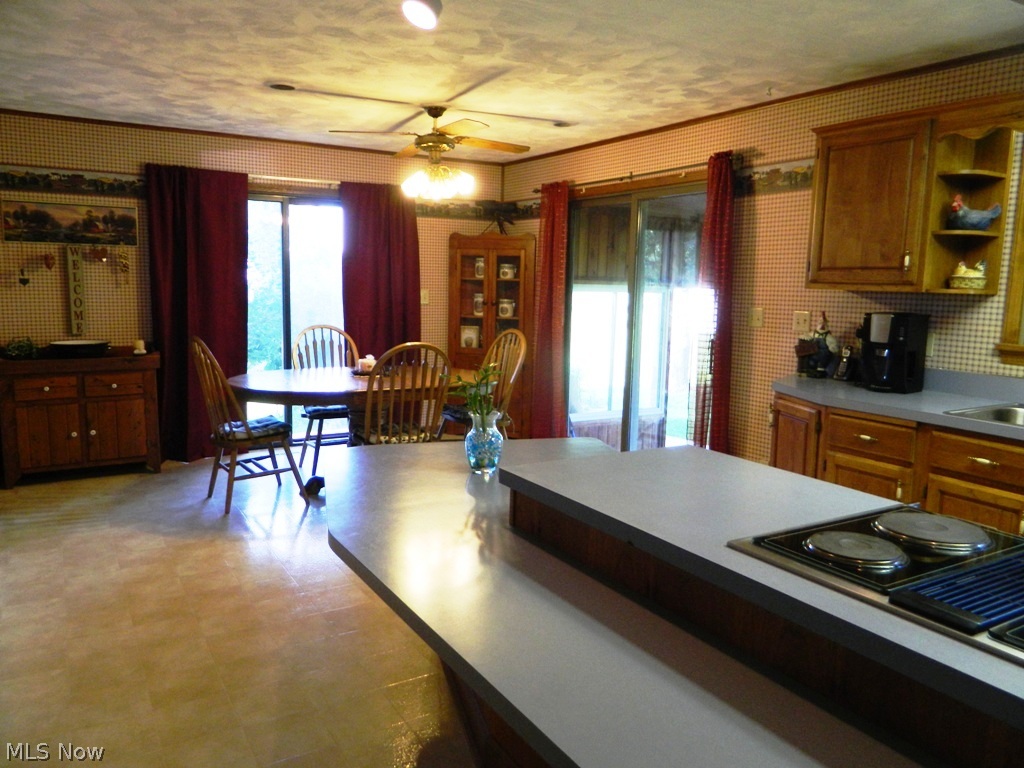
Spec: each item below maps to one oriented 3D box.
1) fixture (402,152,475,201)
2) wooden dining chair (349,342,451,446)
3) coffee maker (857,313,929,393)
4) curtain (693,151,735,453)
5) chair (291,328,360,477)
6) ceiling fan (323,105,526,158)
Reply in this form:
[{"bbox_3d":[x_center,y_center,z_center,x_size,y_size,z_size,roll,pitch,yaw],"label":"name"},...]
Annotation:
[{"bbox_3d":[-0.488,-1.301,4.670,0.440,0.270,0.440,1,8,0],"label":"fixture"},{"bbox_3d":[-0.667,0.253,4.441,0.530,1.055,0.585,-4,10,-30],"label":"wooden dining chair"},{"bbox_3d":[1.829,-0.154,3.559,0.235,0.370,0.215,-4,10,-33],"label":"coffee maker"},{"bbox_3d":[1.280,-0.330,4.690,0.110,2.170,0.290,-4,10,-32],"label":"curtain"},{"bbox_3d":[-1.266,0.114,5.329,0.530,1.055,0.585,-4,10,-32],"label":"chair"},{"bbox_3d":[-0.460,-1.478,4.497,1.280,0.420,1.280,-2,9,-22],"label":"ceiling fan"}]

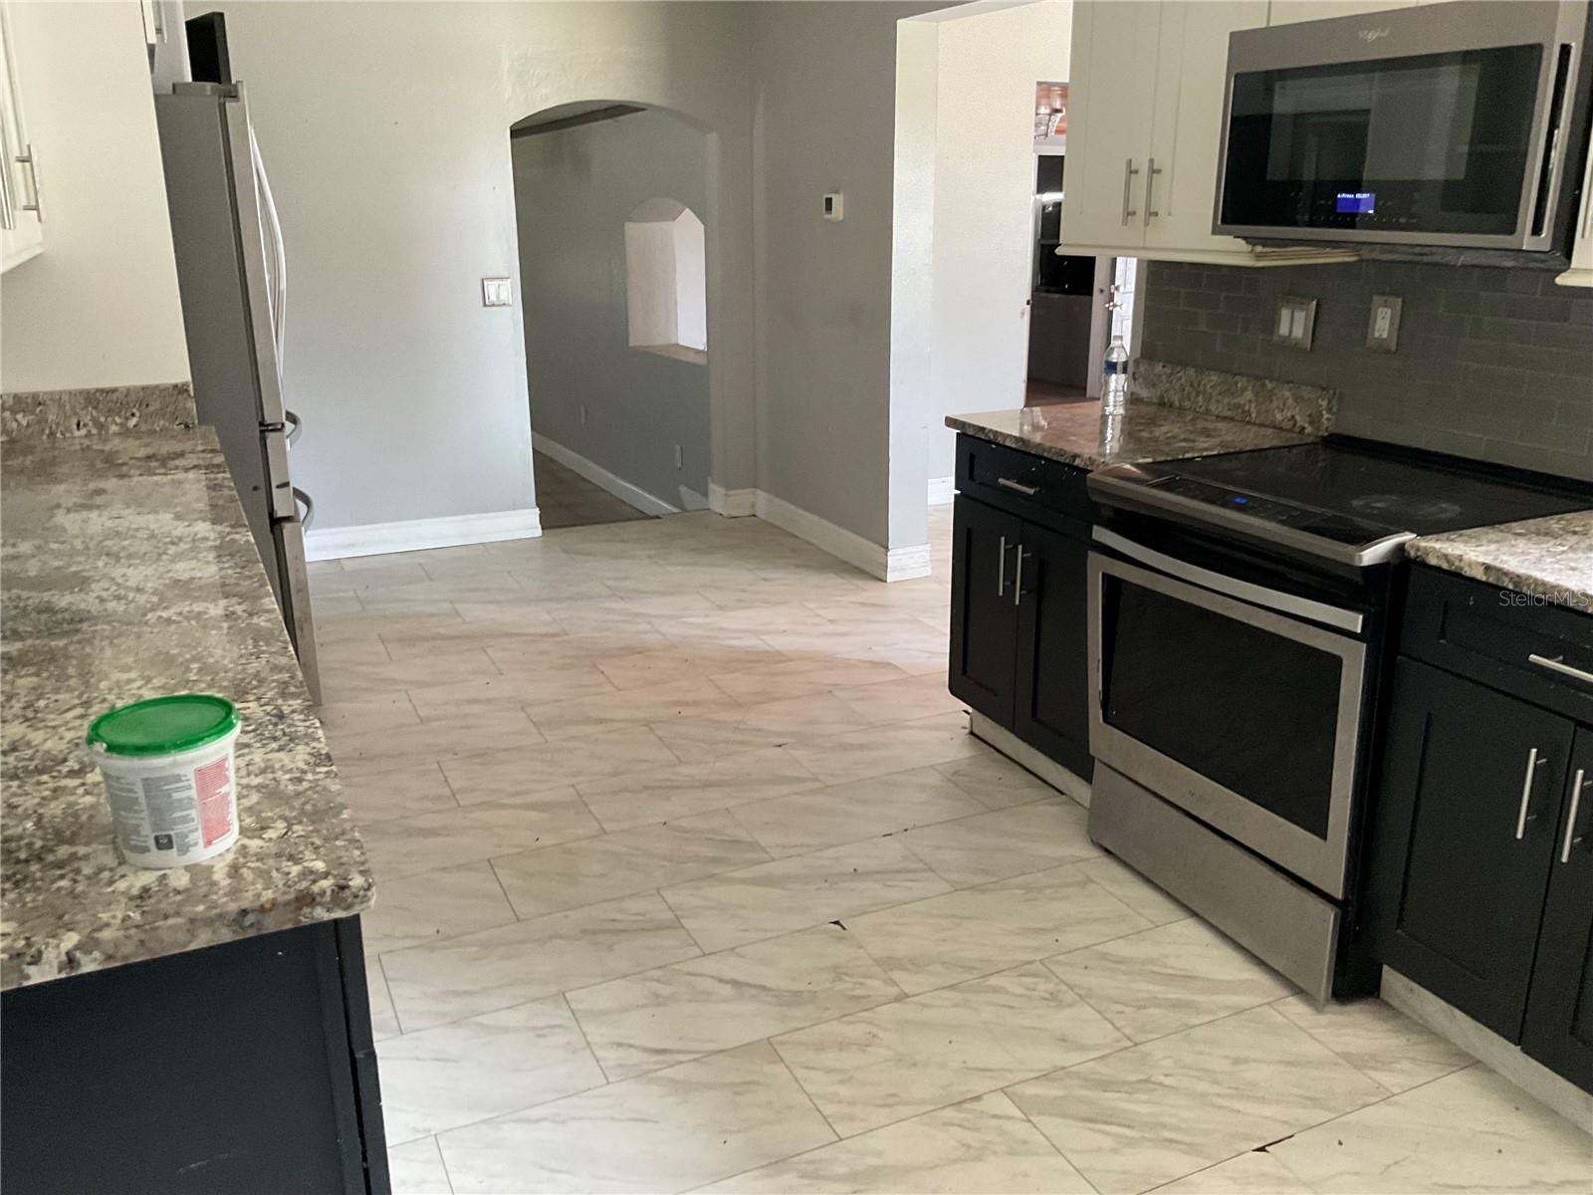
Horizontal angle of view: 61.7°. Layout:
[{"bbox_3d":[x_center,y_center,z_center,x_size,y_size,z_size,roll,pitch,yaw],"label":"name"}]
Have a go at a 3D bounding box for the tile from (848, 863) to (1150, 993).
[{"bbox_3d":[0.434,0.709,2.872,0.607,0.010,0.305,-8,19,-23],"label":"tile"}]

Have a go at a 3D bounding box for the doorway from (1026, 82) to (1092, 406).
[{"bbox_3d":[1.480,-1.550,6.776,0.790,1.990,0.140,-8,19,-23],"label":"doorway"}]

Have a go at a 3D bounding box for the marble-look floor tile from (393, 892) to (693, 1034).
[{"bbox_3d":[-0.530,0.748,2.776,0.607,0.010,0.305,-8,19,-23],"label":"marble-look floor tile"}]

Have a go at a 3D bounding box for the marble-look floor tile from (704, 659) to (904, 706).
[{"bbox_3d":[0.055,0.261,4.328,0.607,0.010,0.305,-8,19,-23],"label":"marble-look floor tile"}]

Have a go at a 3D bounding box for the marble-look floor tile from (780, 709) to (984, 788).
[{"bbox_3d":[0.300,0.428,3.793,0.608,0.011,0.306,-8,19,-23],"label":"marble-look floor tile"}]

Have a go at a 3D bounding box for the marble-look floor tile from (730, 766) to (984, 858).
[{"bbox_3d":[0.163,0.549,3.408,0.608,0.011,0.306,-8,19,-23],"label":"marble-look floor tile"}]

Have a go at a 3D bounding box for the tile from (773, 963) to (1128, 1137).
[{"bbox_3d":[0.288,0.830,2.484,0.607,0.010,0.305,-8,19,-23],"label":"tile"}]

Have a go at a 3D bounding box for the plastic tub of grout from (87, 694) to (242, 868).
[{"bbox_3d":[-0.611,0.178,1.304,0.135,0.130,0.135,-9,19,-26],"label":"plastic tub of grout"}]

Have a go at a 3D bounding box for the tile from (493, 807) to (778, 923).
[{"bbox_3d":[-0.392,0.628,3.161,0.607,0.010,0.305,-8,19,-23],"label":"tile"}]

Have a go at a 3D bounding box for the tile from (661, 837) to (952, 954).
[{"bbox_3d":[0.024,0.668,3.018,0.607,0.010,0.305,-8,19,-23],"label":"tile"}]

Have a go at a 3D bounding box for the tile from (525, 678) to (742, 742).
[{"bbox_3d":[-0.504,0.344,4.097,0.608,0.011,0.306,-8,19,-23],"label":"tile"}]

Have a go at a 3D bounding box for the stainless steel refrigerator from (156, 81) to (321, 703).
[{"bbox_3d":[-1.998,-0.573,4.060,0.860,1.800,0.910,-8,19,-23],"label":"stainless steel refrigerator"}]

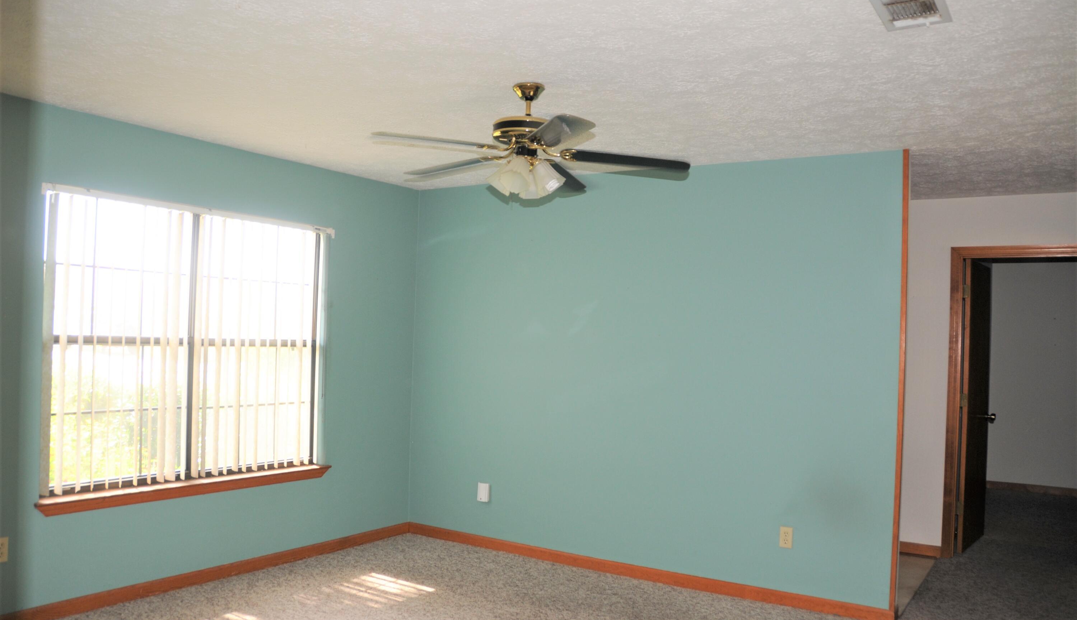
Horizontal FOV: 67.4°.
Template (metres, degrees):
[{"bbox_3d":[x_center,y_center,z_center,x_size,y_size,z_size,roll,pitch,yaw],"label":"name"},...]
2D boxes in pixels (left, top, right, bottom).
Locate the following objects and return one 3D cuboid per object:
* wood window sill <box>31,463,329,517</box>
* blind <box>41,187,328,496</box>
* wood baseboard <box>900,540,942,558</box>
[{"bbox_3d":[-1.801,0.944,4.314,0.135,0.081,1.662,1,-2,36],"label":"wood window sill"},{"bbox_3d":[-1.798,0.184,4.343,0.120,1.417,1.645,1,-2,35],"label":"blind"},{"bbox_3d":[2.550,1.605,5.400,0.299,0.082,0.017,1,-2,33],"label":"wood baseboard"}]

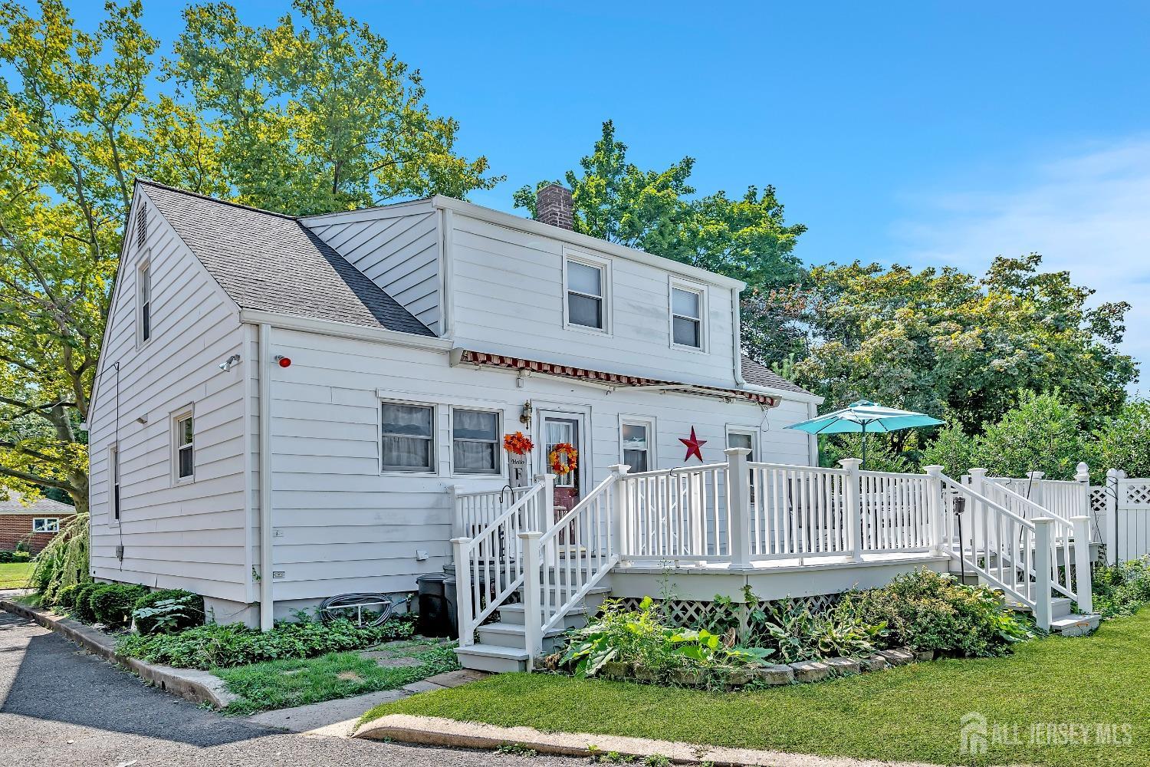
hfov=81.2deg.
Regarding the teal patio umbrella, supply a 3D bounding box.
[{"bbox_3d":[4.620,1.430,10.700,2.600,2.350,2.600,6,-11,-39],"label":"teal patio umbrella"}]

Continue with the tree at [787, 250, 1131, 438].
[{"bbox_3d":[11.532,0.590,20.000,9.400,9.000,8.600,-6,-10,30],"label":"tree"}]

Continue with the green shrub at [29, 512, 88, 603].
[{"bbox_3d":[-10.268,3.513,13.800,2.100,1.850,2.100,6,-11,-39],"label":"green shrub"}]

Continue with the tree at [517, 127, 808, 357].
[{"bbox_3d":[3.006,-1.700,23.500,10.000,14.500,9.600,-3,-9,7],"label":"tree"}]

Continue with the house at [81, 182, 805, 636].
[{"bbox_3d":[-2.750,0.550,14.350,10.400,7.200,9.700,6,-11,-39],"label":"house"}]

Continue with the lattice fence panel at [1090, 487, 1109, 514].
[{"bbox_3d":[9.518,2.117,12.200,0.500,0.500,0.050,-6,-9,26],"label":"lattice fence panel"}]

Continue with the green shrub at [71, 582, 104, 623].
[{"bbox_3d":[-7.048,3.158,9.700,0.700,0.580,0.700,6,-11,-39],"label":"green shrub"}]

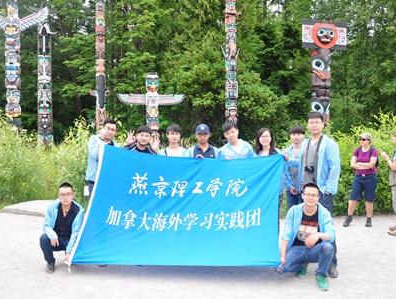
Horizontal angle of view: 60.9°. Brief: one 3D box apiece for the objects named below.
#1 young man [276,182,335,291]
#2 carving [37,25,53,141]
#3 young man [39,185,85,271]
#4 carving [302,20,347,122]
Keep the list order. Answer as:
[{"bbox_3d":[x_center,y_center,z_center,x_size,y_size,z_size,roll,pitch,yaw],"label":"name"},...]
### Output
[{"bbox_3d":[1.132,0.869,3.550,0.630,1.050,0.680,0,0,10],"label":"young man"},{"bbox_3d":[-8.143,-3.105,18.000,0.800,7.300,0.800,0,0,-18],"label":"carving"},{"bbox_3d":[-1.596,0.895,4.000,0.500,1.010,0.600,0,0,-16],"label":"young man"},{"bbox_3d":[5.817,-2.325,15.500,2.100,7.050,1.000,0,0,-7],"label":"carving"}]

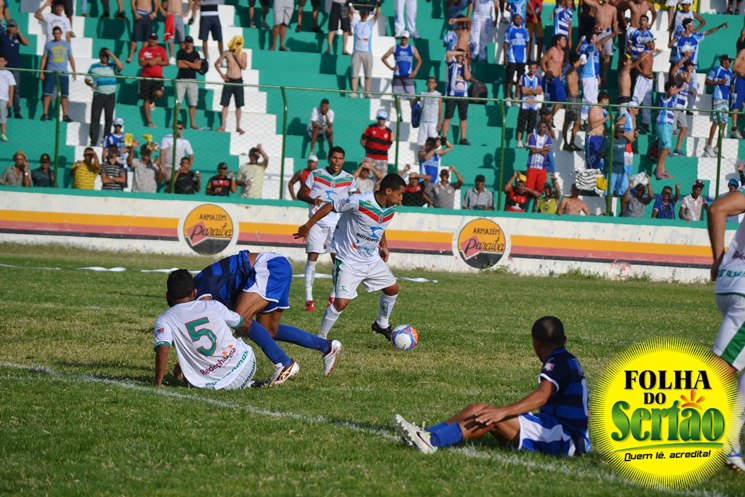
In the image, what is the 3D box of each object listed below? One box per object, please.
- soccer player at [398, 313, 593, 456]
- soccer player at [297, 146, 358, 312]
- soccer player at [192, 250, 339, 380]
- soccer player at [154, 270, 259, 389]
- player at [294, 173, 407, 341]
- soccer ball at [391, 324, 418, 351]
[{"bbox_3d":[0.686,0.789,28.400,1.120,0.790,0.570,3,1,12],"label":"soccer player"},{"bbox_3d":[-0.460,-0.196,51.300,0.660,1.710,0.480,2,1,-6],"label":"soccer player"},{"bbox_3d":[-0.786,0.500,35.500,1.150,0.970,0.600,3,1,27],"label":"soccer player"},{"bbox_3d":[-1.139,0.566,34.700,0.760,0.820,0.850,3,1,12],"label":"soccer player"},{"bbox_3d":[-0.192,0.087,43.400,0.850,1.520,0.780,2,1,-40],"label":"player"},{"bbox_3d":[0.269,0.749,41.800,0.220,0.220,0.220,3,1,0],"label":"soccer ball"}]

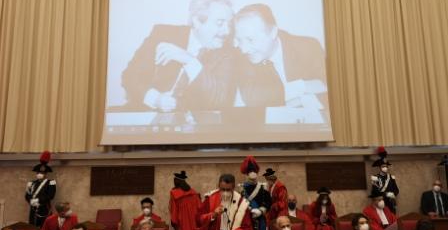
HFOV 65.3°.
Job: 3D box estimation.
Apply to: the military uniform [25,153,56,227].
[{"bbox_3d":[-3.680,1.826,7.057,0.600,2.080,0.420,-1,-9,-3],"label":"military uniform"}]

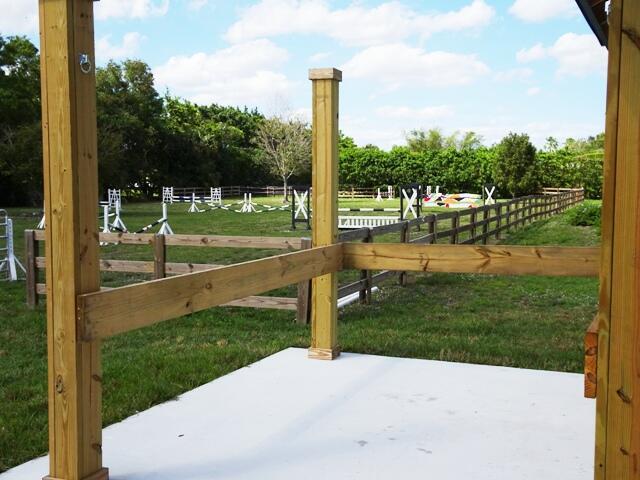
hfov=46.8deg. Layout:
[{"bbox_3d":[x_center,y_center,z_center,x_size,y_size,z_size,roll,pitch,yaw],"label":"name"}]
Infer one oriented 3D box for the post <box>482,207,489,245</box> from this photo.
[{"bbox_3d":[4.518,-0.383,20.193,0.140,1.090,0.140,2,5,22],"label":"post"}]

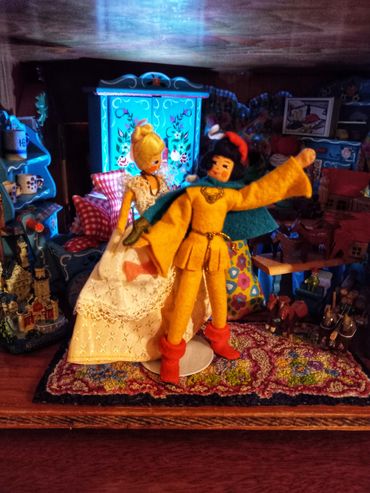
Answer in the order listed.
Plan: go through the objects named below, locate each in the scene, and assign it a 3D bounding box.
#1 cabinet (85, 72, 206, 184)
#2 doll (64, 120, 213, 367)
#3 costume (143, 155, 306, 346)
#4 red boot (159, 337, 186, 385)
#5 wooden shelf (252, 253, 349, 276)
[{"bbox_3d":[-0.054,-0.117,0.572,0.152,0.250,0.080,-6,19,-22],"label":"cabinet"},{"bbox_3d":[-0.041,-0.012,0.406,0.153,0.227,0.122,-8,20,-27],"label":"doll"},{"bbox_3d":[0.031,0.002,0.352,0.151,0.164,0.085,1,18,-2],"label":"costume"},{"bbox_3d":[-0.012,0.103,0.359,0.023,0.038,0.033,0,18,-5],"label":"red boot"},{"bbox_3d":[0.153,0.018,0.513,0.124,0.009,0.054,-5,19,-19],"label":"wooden shelf"}]

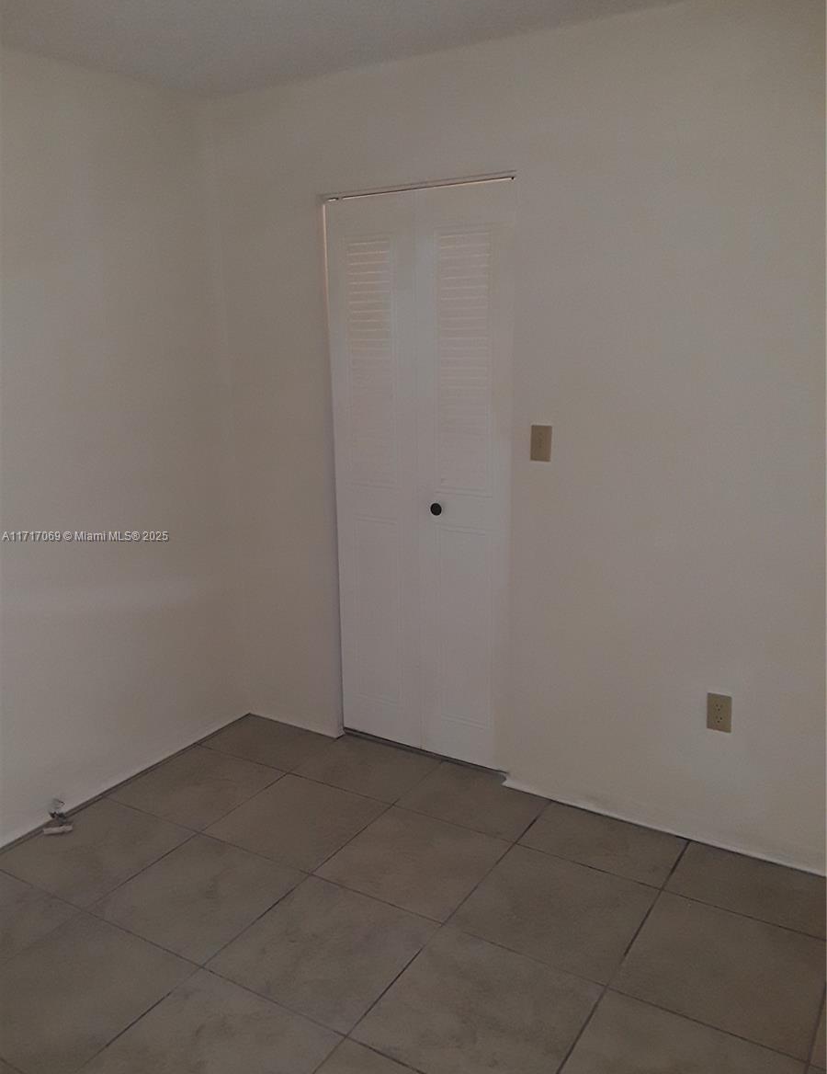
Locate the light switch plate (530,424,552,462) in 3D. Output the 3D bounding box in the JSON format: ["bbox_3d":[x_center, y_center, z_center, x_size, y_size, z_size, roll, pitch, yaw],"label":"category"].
[{"bbox_3d":[0.404,-0.294,2.827,0.071,0.115,0.013,7,16,31],"label":"light switch plate"}]

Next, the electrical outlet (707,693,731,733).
[{"bbox_3d":[0.929,0.536,2.709,0.071,0.115,0.010,7,16,31],"label":"electrical outlet"}]

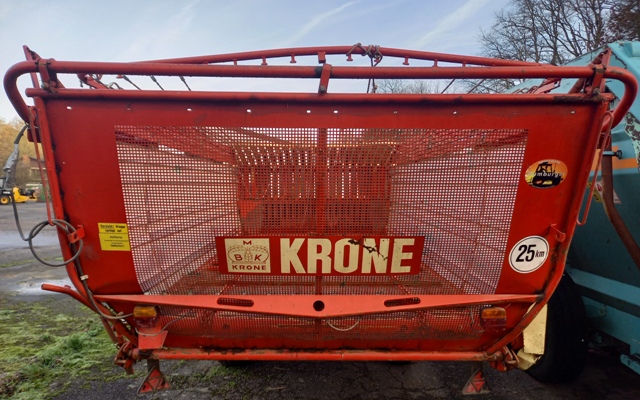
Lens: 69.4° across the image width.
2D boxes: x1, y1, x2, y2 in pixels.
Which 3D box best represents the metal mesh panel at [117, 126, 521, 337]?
[{"bbox_3d":[0.021,0.240,2.199,1.745,1.200,0.080,0,27,-2],"label":"metal mesh panel"}]

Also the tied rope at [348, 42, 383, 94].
[{"bbox_3d":[0.212,-0.617,2.200,0.172,0.255,0.080,0,2,-2],"label":"tied rope"}]

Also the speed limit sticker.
[{"bbox_3d":[1.000,0.261,2.213,0.200,0.200,0.005,0,23,-6],"label":"speed limit sticker"}]

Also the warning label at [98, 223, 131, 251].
[{"bbox_3d":[-0.948,0.171,2.132,0.133,0.141,0.005,0,24,2],"label":"warning label"}]

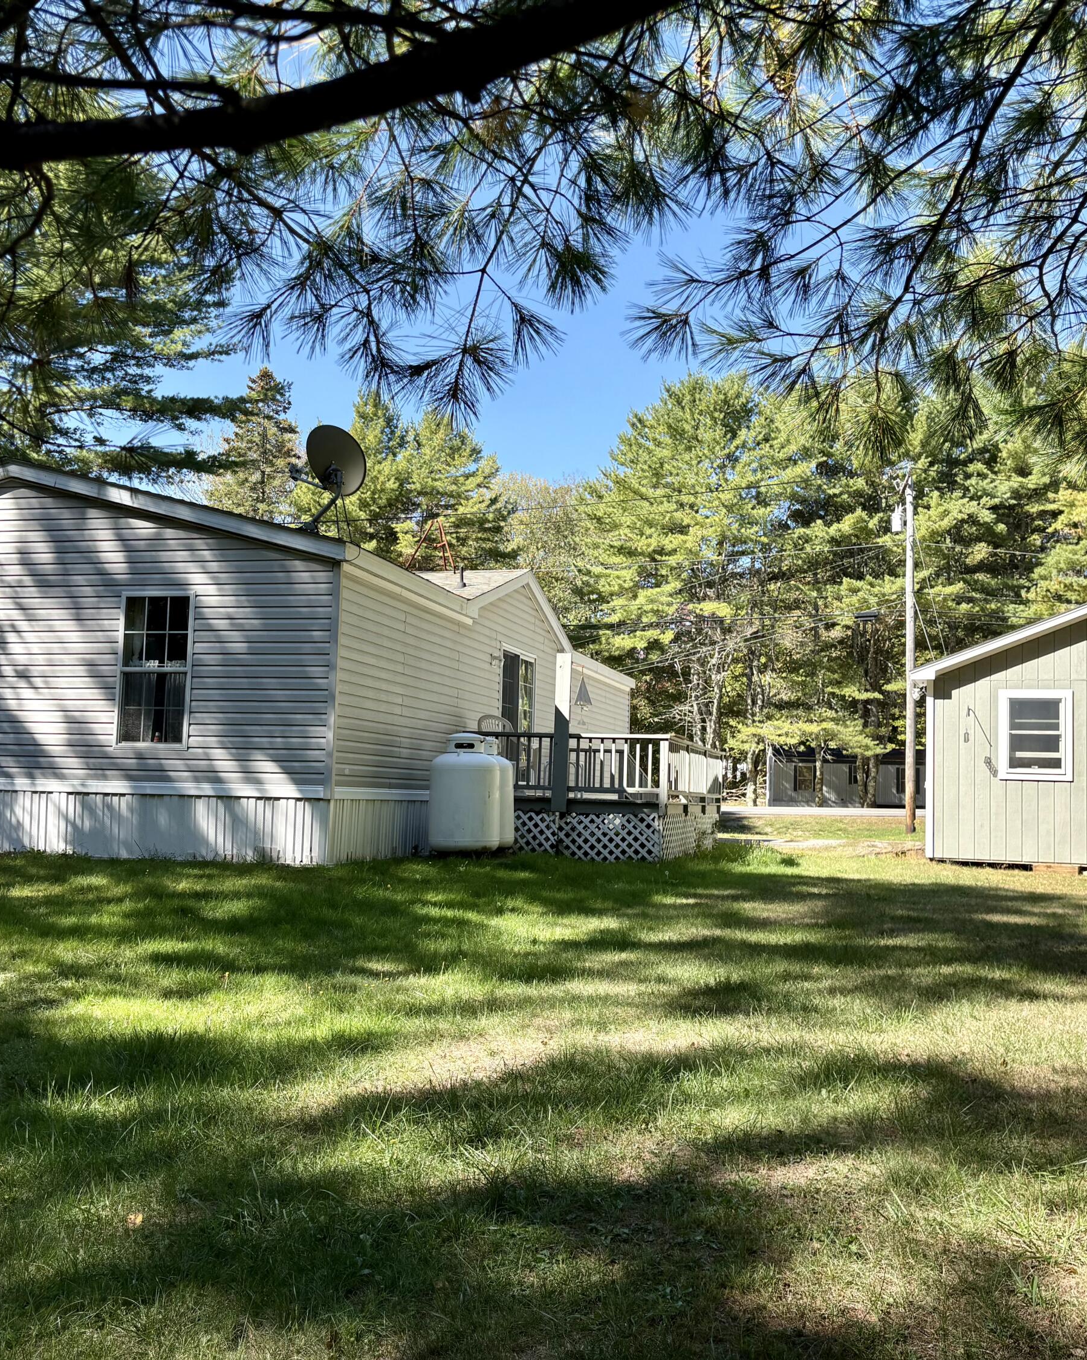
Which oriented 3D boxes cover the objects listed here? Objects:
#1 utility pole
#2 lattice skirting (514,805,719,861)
[{"bbox_3d":[10.574,-0.910,39.362,0.280,10.722,0.280,1,-5,0],"label":"utility pole"},{"bbox_3d":[0.824,2.088,19.006,2.559,0.615,5.492,0,-5,14],"label":"lattice skirting"}]

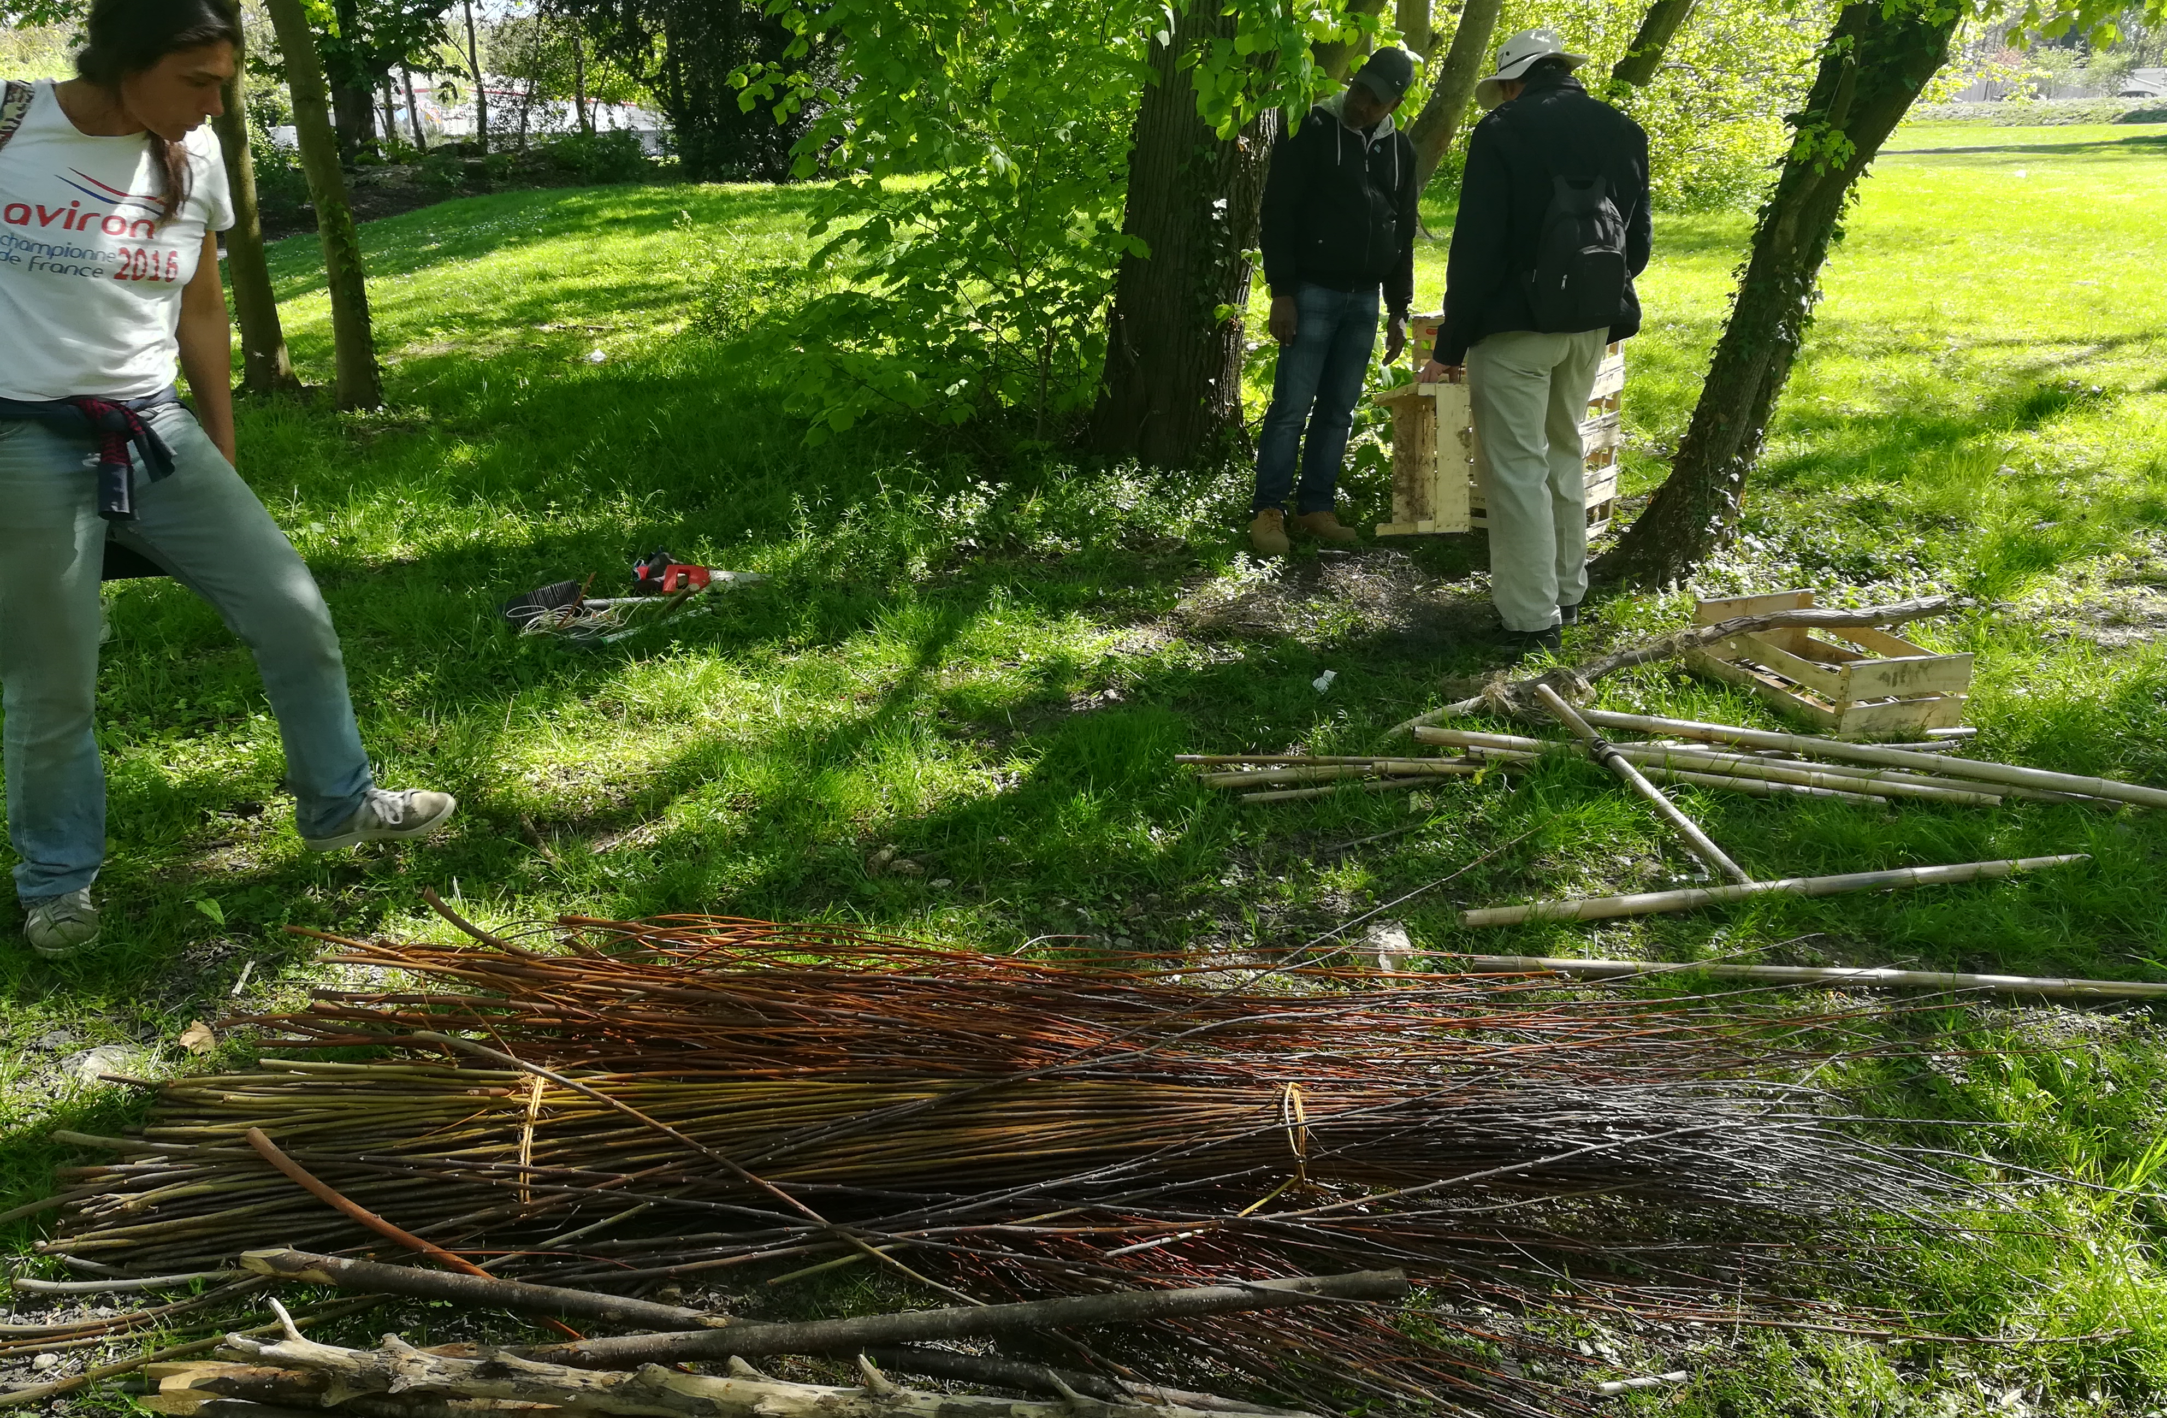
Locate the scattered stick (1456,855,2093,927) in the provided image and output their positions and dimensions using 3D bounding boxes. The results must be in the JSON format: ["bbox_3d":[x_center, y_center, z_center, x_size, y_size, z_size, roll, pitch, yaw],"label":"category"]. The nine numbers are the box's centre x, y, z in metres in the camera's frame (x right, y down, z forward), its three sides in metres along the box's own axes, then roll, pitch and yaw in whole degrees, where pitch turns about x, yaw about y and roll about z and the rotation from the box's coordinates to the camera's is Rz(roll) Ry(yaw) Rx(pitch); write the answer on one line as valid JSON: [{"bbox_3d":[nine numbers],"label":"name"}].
[{"bbox_3d":[1.488,0.378,3.440,1.438,0.036,0.036,-4,21,-10],"label":"scattered stick"}]

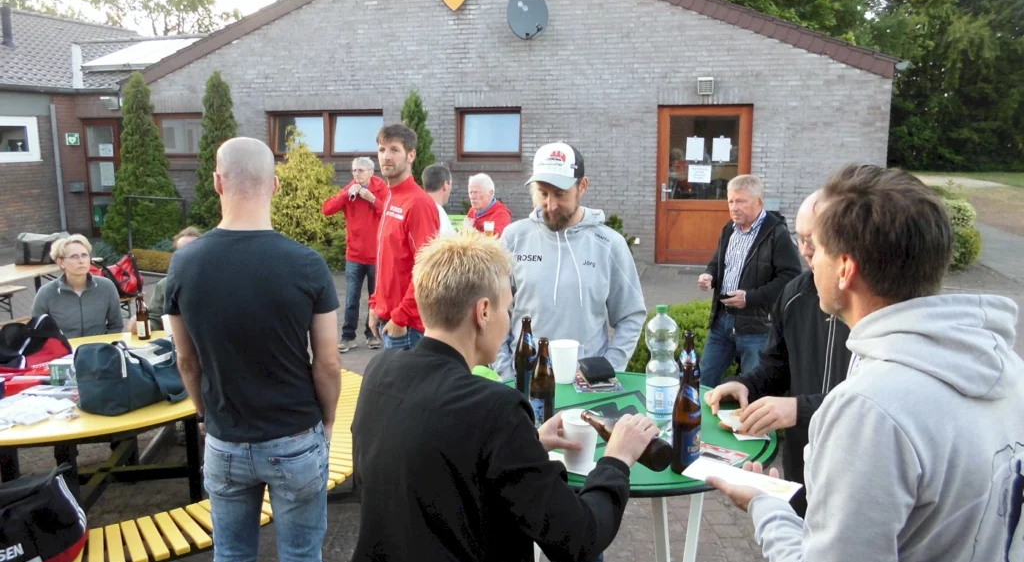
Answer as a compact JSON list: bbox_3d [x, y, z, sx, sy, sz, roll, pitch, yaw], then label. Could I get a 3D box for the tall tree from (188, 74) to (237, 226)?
[{"bbox_3d":[-4.268,-1.716,11.280,0.800,2.600,0.800,-4,11,-17],"label":"tall tree"}]

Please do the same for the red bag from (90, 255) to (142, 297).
[{"bbox_3d":[-3.393,-0.046,6.419,0.280,0.350,0.520,10,14,44],"label":"red bag"}]

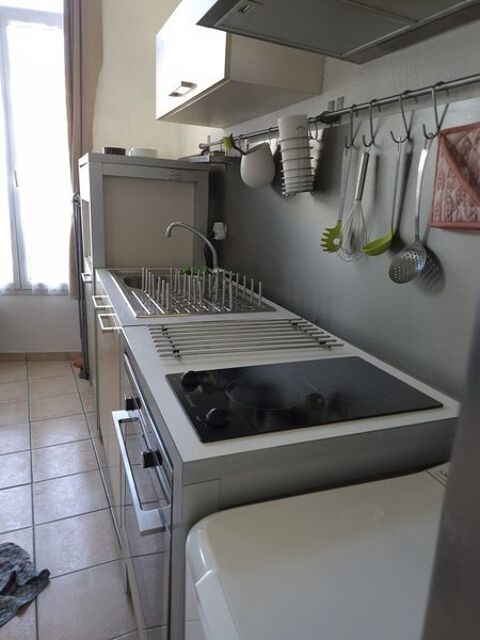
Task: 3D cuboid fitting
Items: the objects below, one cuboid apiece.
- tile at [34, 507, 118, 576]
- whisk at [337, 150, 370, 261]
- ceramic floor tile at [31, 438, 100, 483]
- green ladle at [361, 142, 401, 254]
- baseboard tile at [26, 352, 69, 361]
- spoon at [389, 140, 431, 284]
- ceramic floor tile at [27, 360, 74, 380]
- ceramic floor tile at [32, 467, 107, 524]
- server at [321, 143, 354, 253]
[{"bbox_3d":[-0.640,0.871,1.665,0.296,0.010,0.296,-4,19,-26],"label":"tile"},{"bbox_3d":[0.314,-0.295,1.114,0.070,0.276,0.070,-3,18,-22],"label":"whisk"},{"bbox_3d":[-0.889,0.707,2.149,0.296,0.010,0.296,-4,19,-26],"label":"ceramic floor tile"},{"bbox_3d":[0.351,-0.293,1.038,0.075,0.275,0.078,3,16,-5],"label":"green ladle"},{"bbox_3d":[-1.526,0.293,3.378,0.308,0.075,0.010,0,16,-13],"label":"baseboard tile"},{"bbox_3d":[0.382,-0.232,0.932,0.055,0.306,0.098,-3,18,-22],"label":"spoon"},{"bbox_3d":[-1.404,0.367,3.153,0.296,0.010,0.290,-4,19,-26],"label":"ceramic floor tile"},{"bbox_3d":[-0.764,0.789,1.907,0.296,0.010,0.296,-4,19,-26],"label":"ceramic floor tile"},{"bbox_3d":[0.273,-0.330,1.169,0.060,0.276,0.060,-3,18,-22],"label":"server"}]

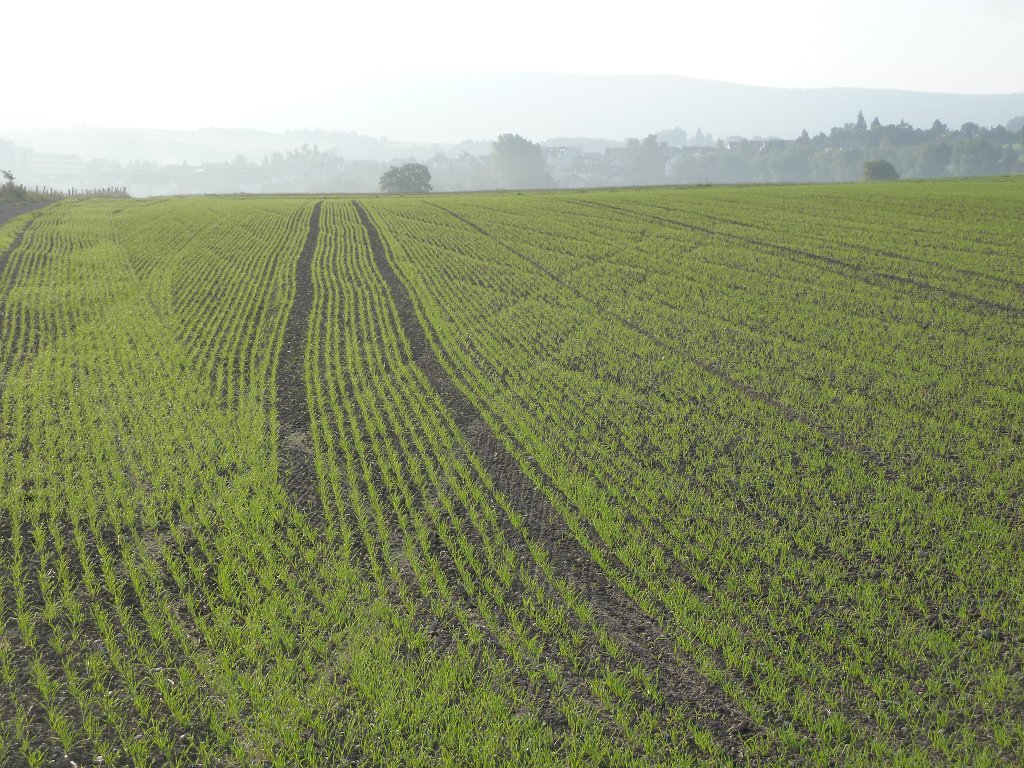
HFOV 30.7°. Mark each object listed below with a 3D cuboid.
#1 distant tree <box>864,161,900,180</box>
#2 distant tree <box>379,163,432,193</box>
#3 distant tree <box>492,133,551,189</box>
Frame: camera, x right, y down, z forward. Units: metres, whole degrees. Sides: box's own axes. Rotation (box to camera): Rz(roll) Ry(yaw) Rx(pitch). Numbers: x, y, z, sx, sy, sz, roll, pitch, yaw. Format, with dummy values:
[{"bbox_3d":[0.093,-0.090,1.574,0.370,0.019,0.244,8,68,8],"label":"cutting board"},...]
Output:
[{"bbox_3d":[44.610,-25.470,225.000,4.590,3.020,4.350,0,7,0],"label":"distant tree"},{"bbox_3d":[-16.570,-31.360,290.000,8.400,6.220,8.090,0,7,0],"label":"distant tree"},{"bbox_3d":[2.750,-63.310,540.000,16.810,19.120,15.940,0,7,0],"label":"distant tree"}]

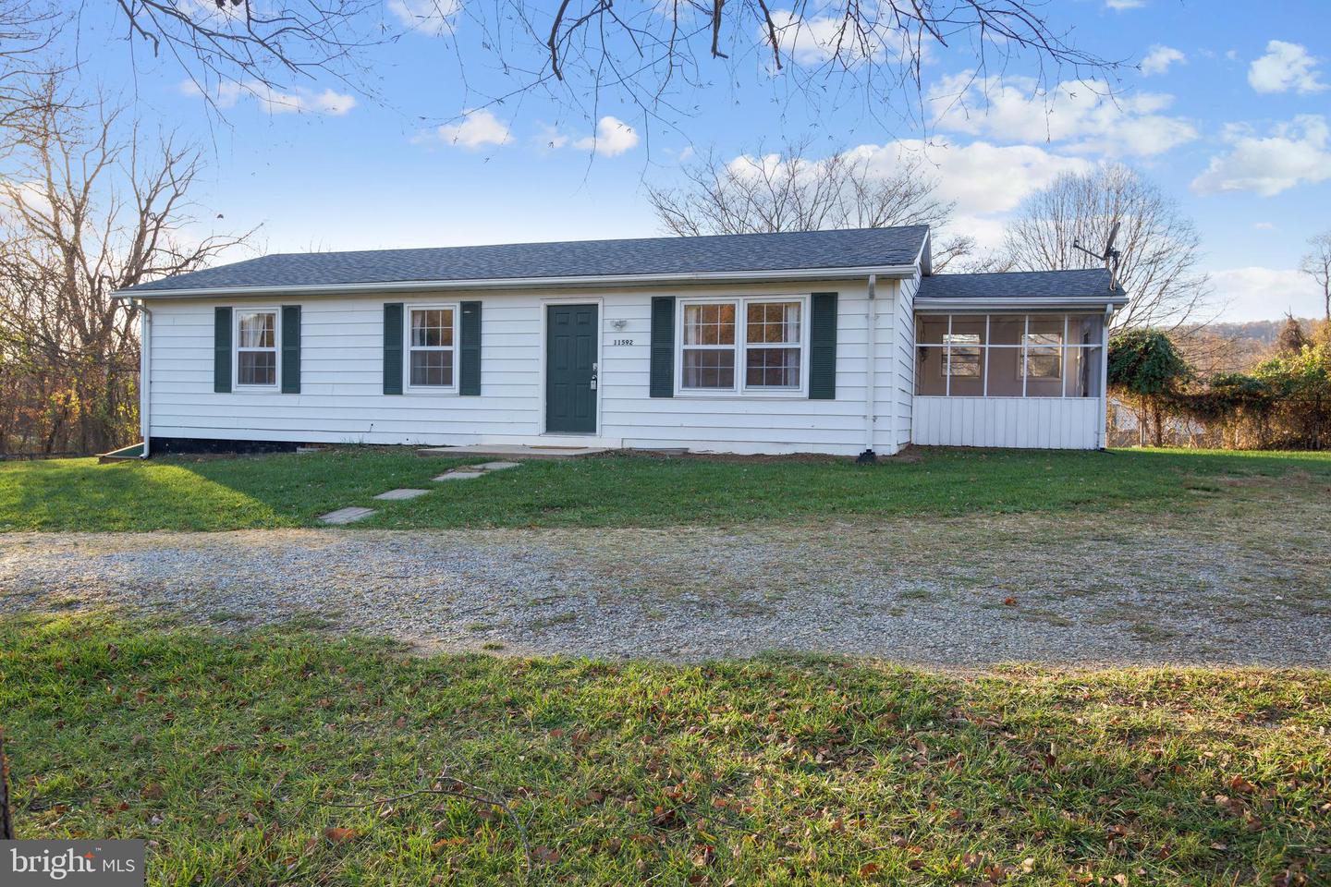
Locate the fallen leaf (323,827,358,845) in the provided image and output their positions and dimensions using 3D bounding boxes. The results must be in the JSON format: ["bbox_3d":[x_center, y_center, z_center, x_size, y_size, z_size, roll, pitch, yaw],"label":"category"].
[{"bbox_3d":[-1.031,1.246,3.050,0.100,0.030,0.075,2,2,18],"label":"fallen leaf"}]

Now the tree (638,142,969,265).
[{"bbox_3d":[4.186,-4.111,27.411,9.000,8.980,8.500,2,2,18],"label":"tree"}]

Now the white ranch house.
[{"bbox_3d":[-0.612,-1.796,18.510,17.000,4.220,8.100,2,2,18],"label":"white ranch house"}]

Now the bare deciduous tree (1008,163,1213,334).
[{"bbox_3d":[15.837,-4.620,33.897,7.600,10.500,7.400,2,2,18],"label":"bare deciduous tree"}]

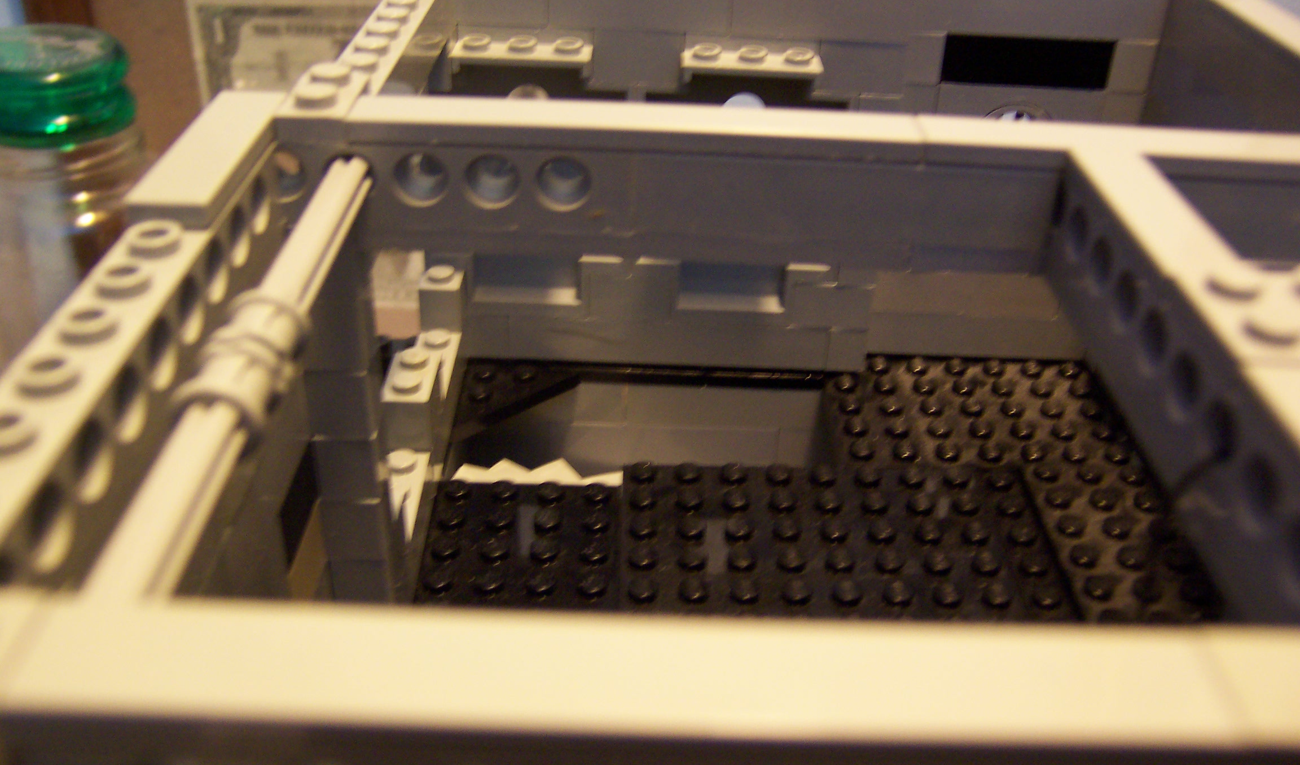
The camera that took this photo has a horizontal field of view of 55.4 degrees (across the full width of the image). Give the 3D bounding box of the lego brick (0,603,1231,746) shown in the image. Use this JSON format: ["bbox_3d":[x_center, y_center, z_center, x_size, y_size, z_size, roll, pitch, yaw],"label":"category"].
[{"bbox_3d":[-0.002,0.016,0.065,0.064,0.003,0.008,2,31,-1],"label":"lego brick"}]

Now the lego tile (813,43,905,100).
[{"bbox_3d":[0.038,-0.058,0.226,0.016,0.010,0.008,2,31,-1],"label":"lego tile"}]

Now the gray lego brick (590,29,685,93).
[{"bbox_3d":[-0.002,-0.060,0.225,0.016,0.010,0.008,1,31,-1],"label":"gray lego brick"}]

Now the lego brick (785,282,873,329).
[{"bbox_3d":[0.036,-0.017,0.251,0.016,0.010,0.008,1,31,-1],"label":"lego brick"}]

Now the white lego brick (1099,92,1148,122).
[{"bbox_3d":[0.089,-0.052,0.238,0.008,0.010,0.008,1,31,-1],"label":"white lego brick"}]

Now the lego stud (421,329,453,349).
[{"bbox_3d":[-0.040,-0.008,0.235,0.005,0.002,0.005,2,31,-1],"label":"lego stud"}]

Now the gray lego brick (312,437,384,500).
[{"bbox_3d":[-0.039,0.010,0.163,0.008,0.010,0.008,2,31,-1],"label":"gray lego brick"}]

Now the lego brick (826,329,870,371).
[{"bbox_3d":[0.039,-0.008,0.251,0.008,0.010,0.008,2,31,-1],"label":"lego brick"}]

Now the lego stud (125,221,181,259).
[{"bbox_3d":[-0.045,-0.013,0.114,0.005,0.002,0.005,1,31,-1],"label":"lego stud"}]

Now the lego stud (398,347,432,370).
[{"bbox_3d":[-0.040,-0.004,0.210,0.005,0.002,0.005,1,31,-1],"label":"lego stud"}]

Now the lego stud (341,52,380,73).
[{"bbox_3d":[-0.038,-0.042,0.162,0.005,0.002,0.005,2,31,-1],"label":"lego stud"}]

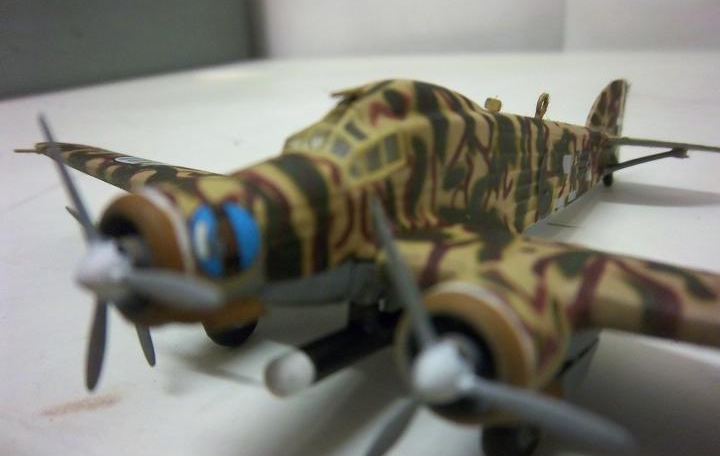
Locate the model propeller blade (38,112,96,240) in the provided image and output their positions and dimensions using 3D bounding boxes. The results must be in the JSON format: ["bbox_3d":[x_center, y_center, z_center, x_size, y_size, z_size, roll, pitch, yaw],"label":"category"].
[{"bbox_3d":[-0.037,-0.007,0.072,0.002,0.017,0.003,-21,-10,-38],"label":"model propeller blade"}]

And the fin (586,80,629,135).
[{"bbox_3d":[0.092,-0.044,0.216,0.004,0.021,0.043,12,19,37],"label":"fin"}]

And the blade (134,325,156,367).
[{"bbox_3d":[-0.042,0.018,0.111,0.003,0.017,0.002,-8,7,29],"label":"blade"}]

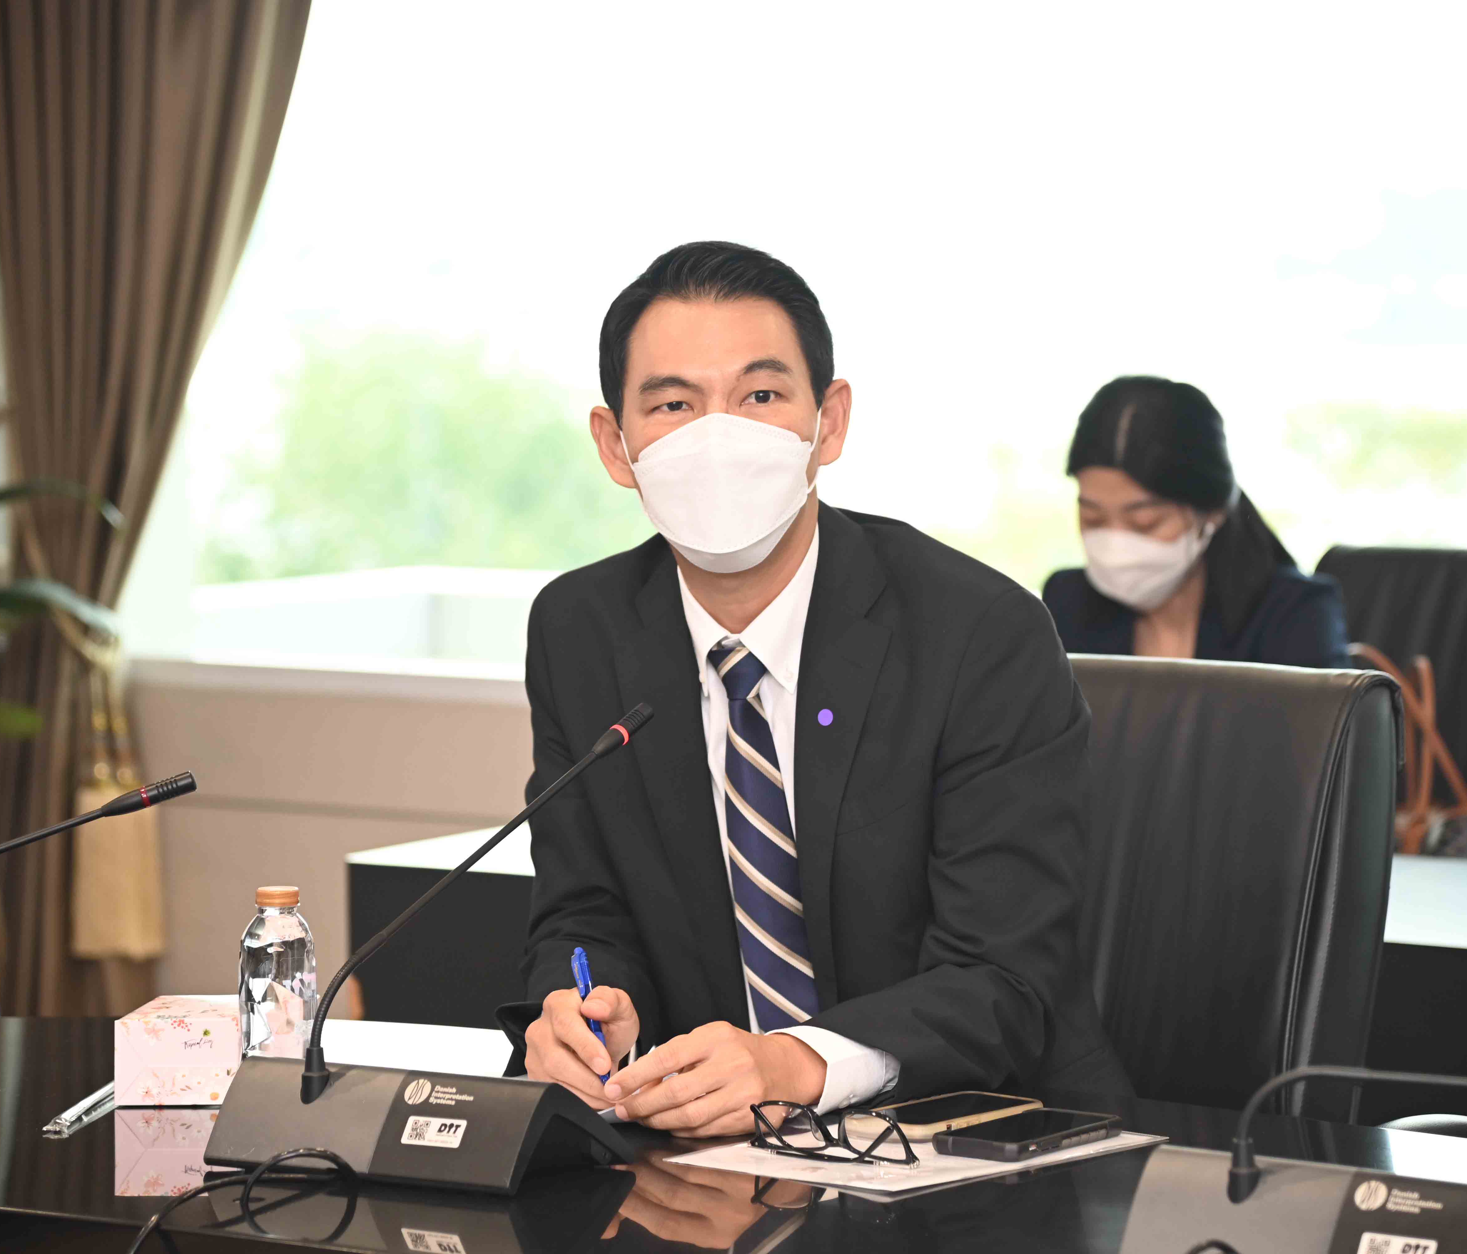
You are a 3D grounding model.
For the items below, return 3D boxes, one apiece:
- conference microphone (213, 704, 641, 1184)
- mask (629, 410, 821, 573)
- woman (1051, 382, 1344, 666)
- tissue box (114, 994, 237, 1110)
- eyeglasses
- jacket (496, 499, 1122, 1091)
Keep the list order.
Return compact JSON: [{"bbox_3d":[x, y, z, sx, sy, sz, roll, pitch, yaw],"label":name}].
[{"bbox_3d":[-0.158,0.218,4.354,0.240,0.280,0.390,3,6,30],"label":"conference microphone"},{"bbox_3d":[-0.009,-0.100,4.650,0.138,0.118,0.085,-3,-1,0],"label":"mask"},{"bbox_3d":[0.460,0.352,6.159,0.450,1.200,0.740,3,6,31],"label":"woman"},{"bbox_3d":[-0.384,0.310,4.571,0.117,0.061,0.122,0,5,3],"label":"tissue box"},{"bbox_3d":[0.064,0.344,4.304,0.138,0.037,0.043,4,6,38],"label":"eyeglasses"},{"bbox_3d":[0.088,0.243,4.759,0.480,0.660,0.500,2,5,22],"label":"jacket"}]

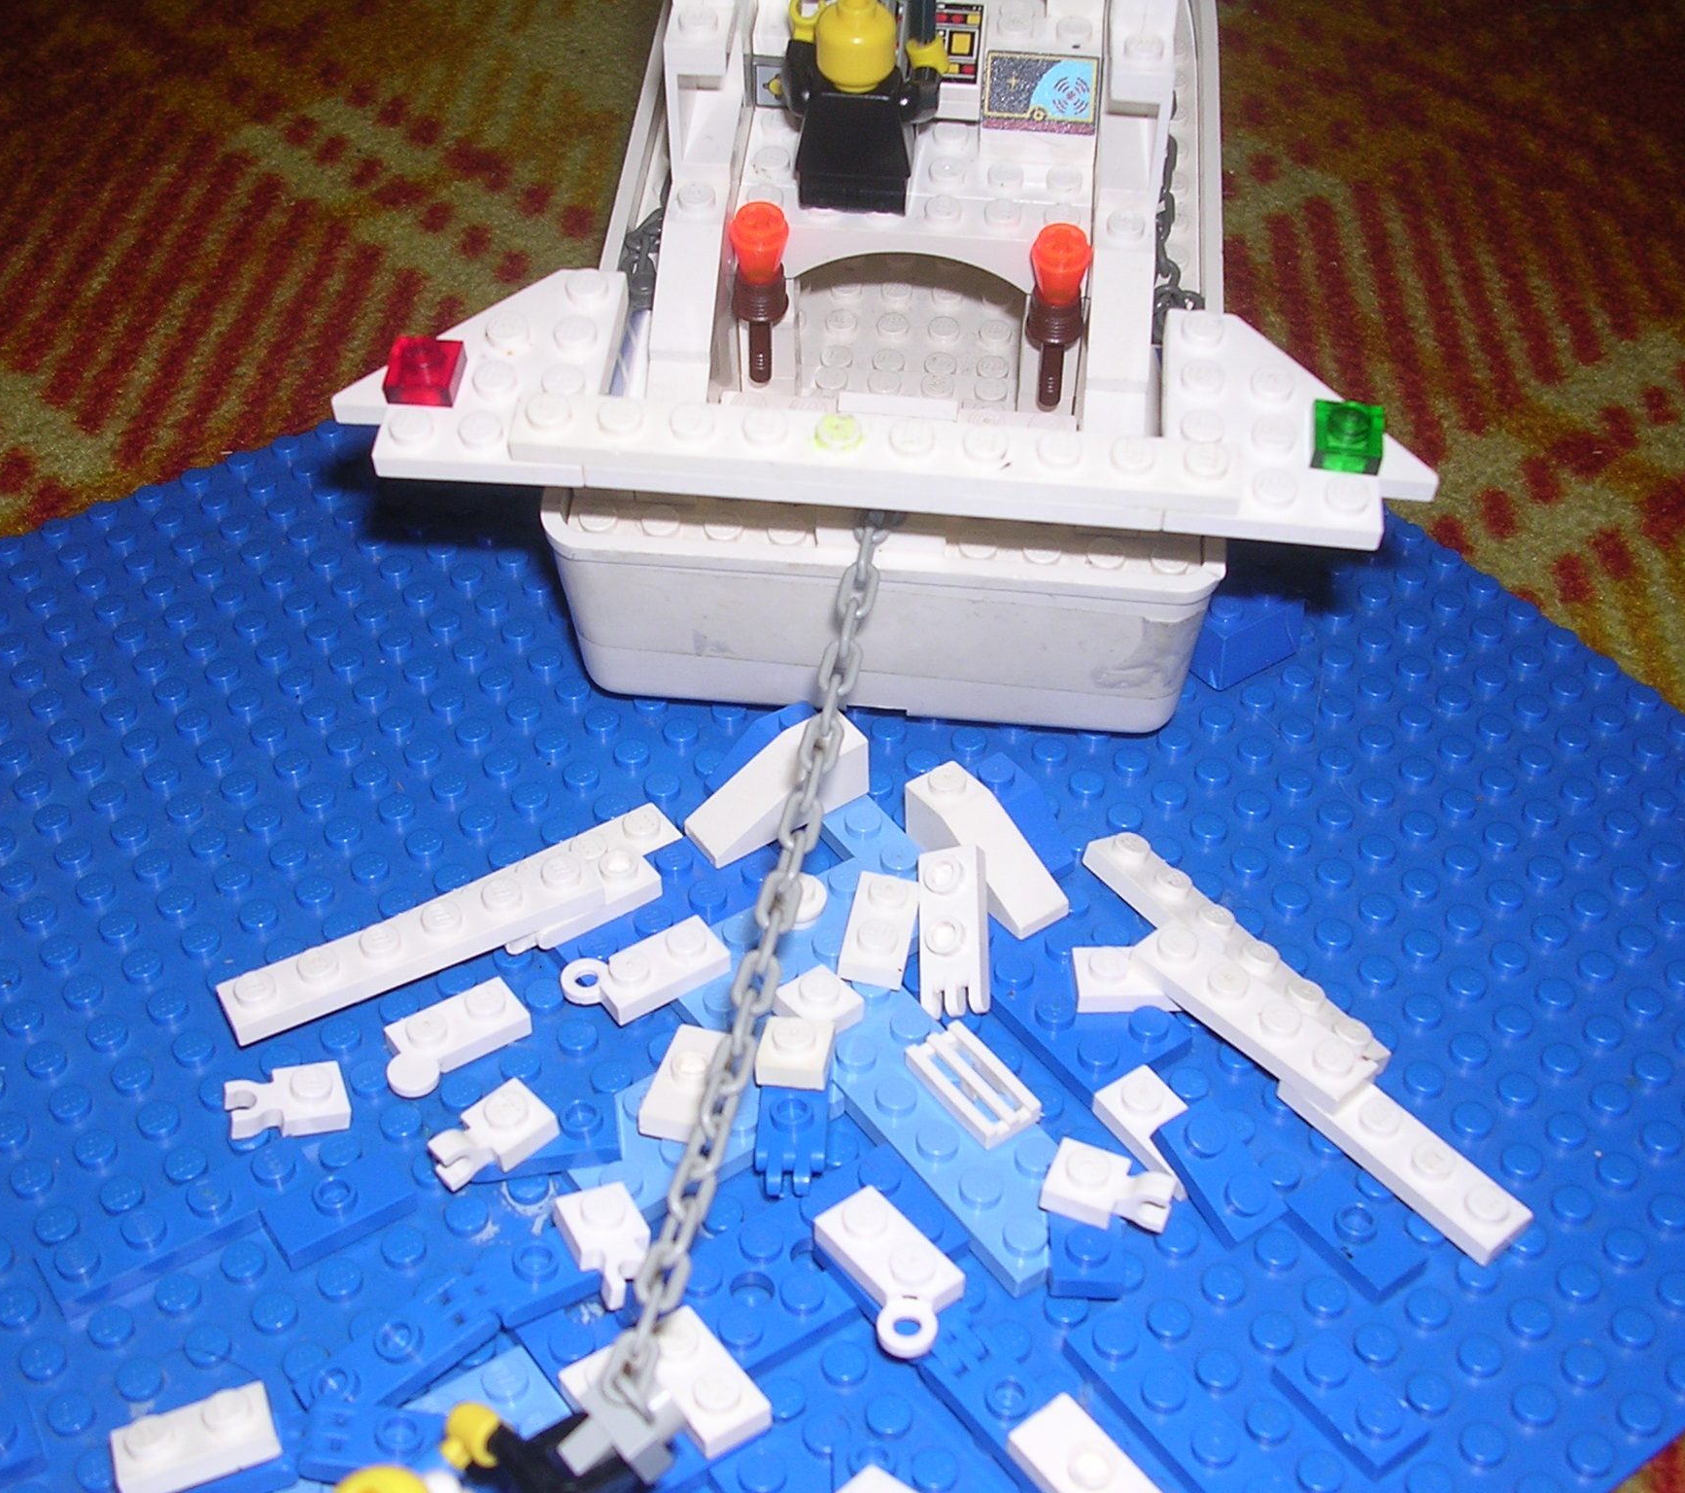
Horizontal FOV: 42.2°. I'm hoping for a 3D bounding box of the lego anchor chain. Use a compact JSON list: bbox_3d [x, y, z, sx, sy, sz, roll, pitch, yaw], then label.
[{"bbox_3d":[-0.007,0.018,0.234,0.006,0.014,0.116,8,50,7],"label":"lego anchor chain"}]

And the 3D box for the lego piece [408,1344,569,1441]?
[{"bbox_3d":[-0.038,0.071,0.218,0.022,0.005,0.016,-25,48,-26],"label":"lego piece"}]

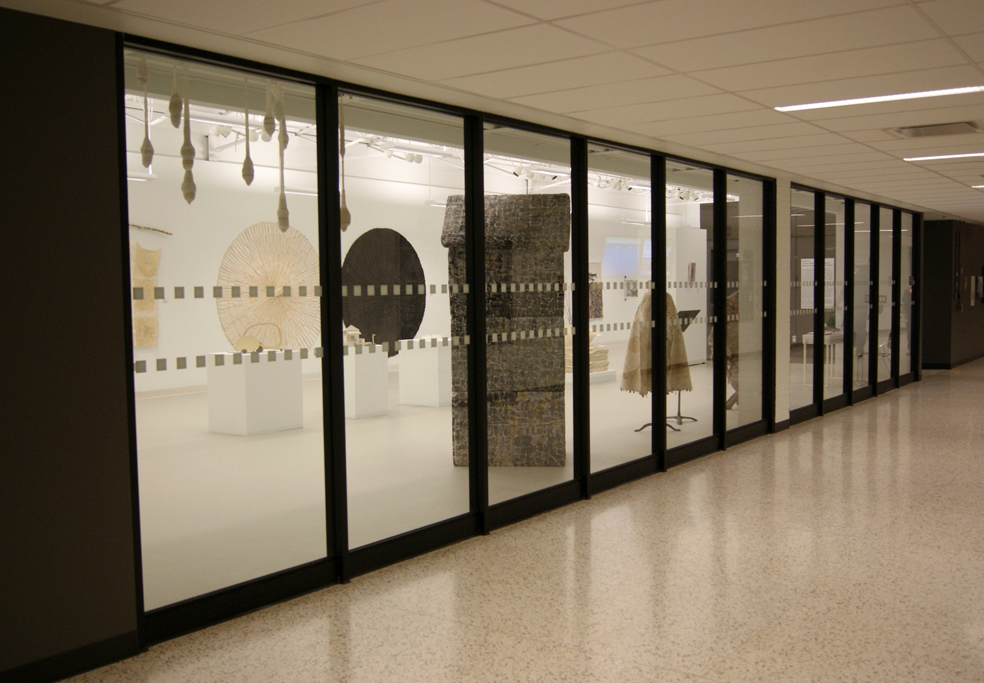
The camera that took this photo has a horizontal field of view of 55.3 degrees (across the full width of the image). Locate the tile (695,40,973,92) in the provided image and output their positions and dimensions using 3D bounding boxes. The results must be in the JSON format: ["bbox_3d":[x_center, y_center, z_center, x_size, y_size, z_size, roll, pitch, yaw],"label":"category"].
[{"bbox_3d":[1.618,-1.344,4.585,1.220,0.020,0.610,3,5,37],"label":"tile"}]

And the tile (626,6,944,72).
[{"bbox_3d":[1.257,-1.316,4.096,1.220,0.025,0.610,2,5,37],"label":"tile"}]

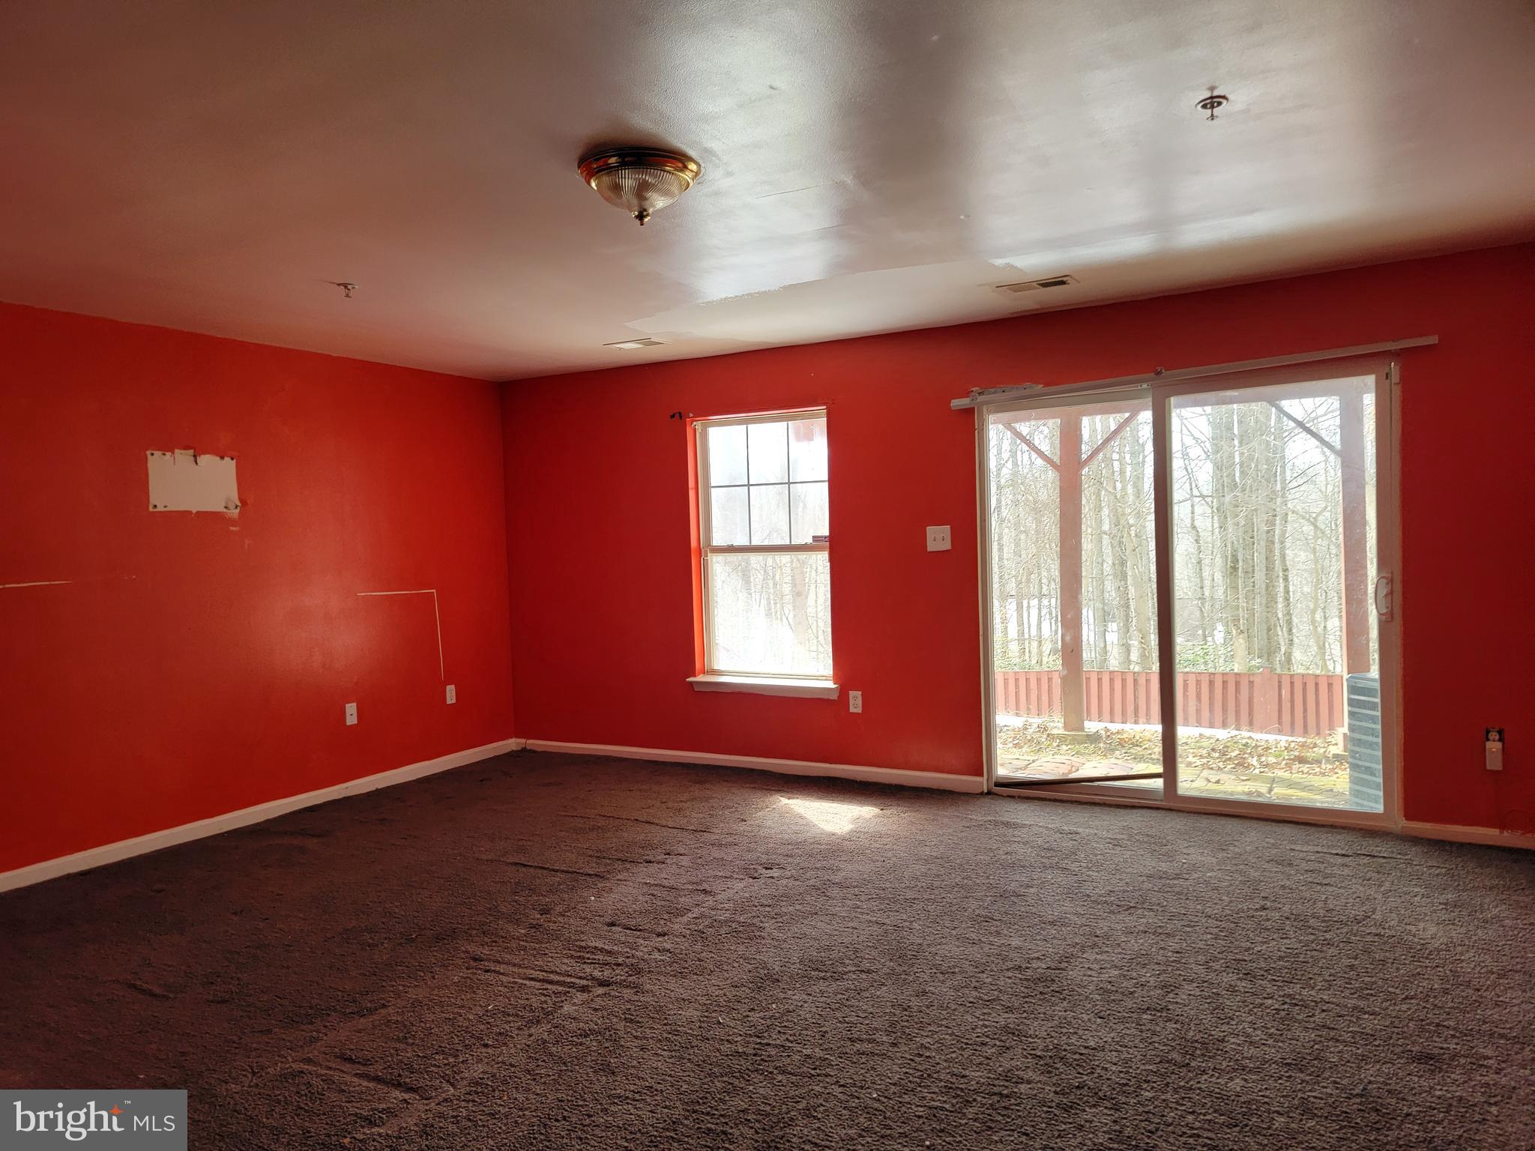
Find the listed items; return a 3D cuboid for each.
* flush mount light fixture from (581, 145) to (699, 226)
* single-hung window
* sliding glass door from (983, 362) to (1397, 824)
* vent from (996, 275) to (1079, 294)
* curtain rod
[{"bbox_3d":[-0.352,-1.071,2.981,0.340,0.180,0.340,-2,2,0],"label":"flush mount light fixture"},{"bbox_3d":[0.002,-0.164,6.172,0.910,1.520,0.100,-1,2,29],"label":"single-hung window"},{"bbox_3d":[1.912,0.104,5.023,1.830,2.000,0.120,-1,2,29],"label":"sliding glass door"},{"bbox_3d":[1.180,-1.265,4.665,0.345,0.020,0.175,-1,2,29],"label":"vent"},{"bbox_3d":[1.859,-0.920,4.917,2.105,0.045,0.050,-3,1,29],"label":"curtain rod"}]

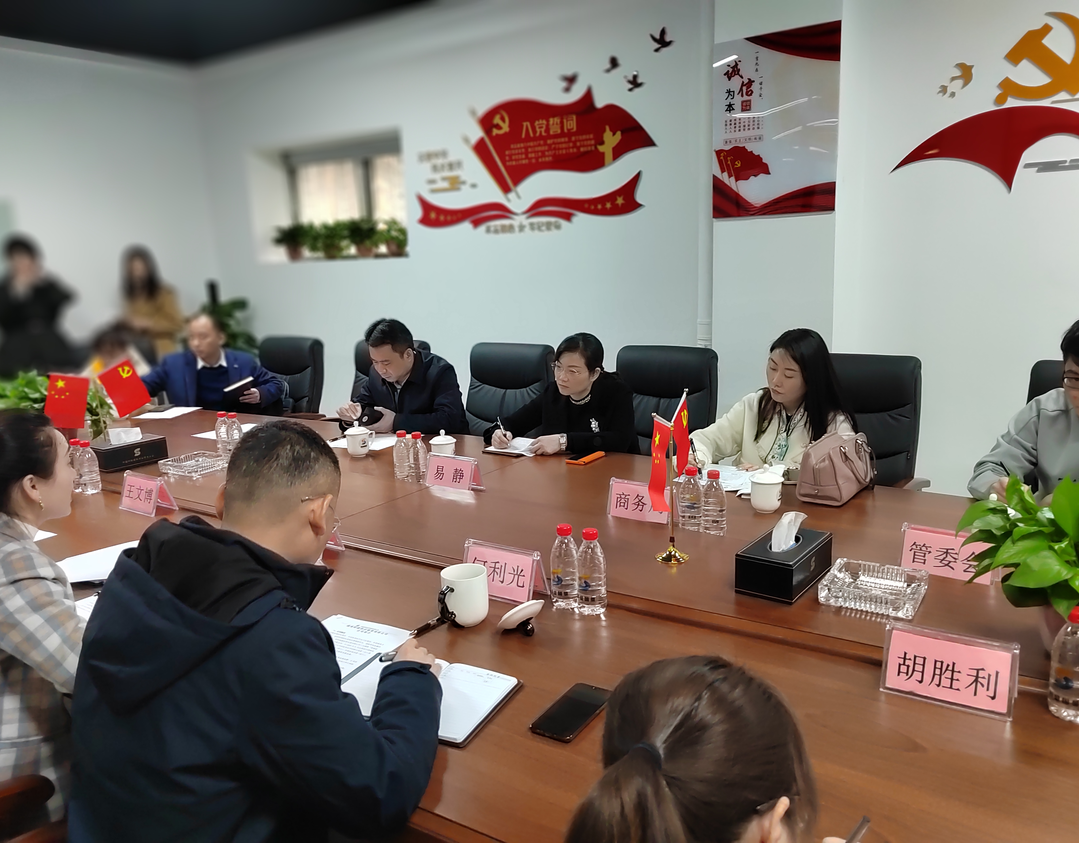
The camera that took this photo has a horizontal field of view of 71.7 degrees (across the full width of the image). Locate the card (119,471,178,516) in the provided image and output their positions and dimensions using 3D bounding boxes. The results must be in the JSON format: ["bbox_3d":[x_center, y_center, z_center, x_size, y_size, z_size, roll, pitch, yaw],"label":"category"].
[{"bbox_3d":[-1.302,0.236,2.473,0.195,0.110,0.080,5,13,31],"label":"card"}]

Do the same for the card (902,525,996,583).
[{"bbox_3d":[0.948,0.296,1.729,0.195,0.103,0.080,6,13,38],"label":"card"}]

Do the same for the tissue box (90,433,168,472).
[{"bbox_3d":[-1.745,0.133,3.172,0.134,0.088,0.268,5,13,32],"label":"tissue box"}]

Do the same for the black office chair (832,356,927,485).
[{"bbox_3d":[1.077,0.328,2.754,0.600,1.080,0.660,5,14,31],"label":"black office chair"}]

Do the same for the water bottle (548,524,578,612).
[{"bbox_3d":[0.057,0.318,1.658,0.063,0.183,0.063,-2,11,0],"label":"water bottle"}]

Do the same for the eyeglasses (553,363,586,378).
[{"bbox_3d":[0.152,-0.215,2.978,0.140,0.045,0.135,18,22,37],"label":"eyeglasses"}]

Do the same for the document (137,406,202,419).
[{"bbox_3d":[-2.008,-0.049,4.064,0.215,0.004,0.295,0,12,12],"label":"document"}]

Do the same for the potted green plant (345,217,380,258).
[{"bbox_3d":[-1.305,-1.357,5.521,0.255,0.305,0.247,5,14,30],"label":"potted green plant"}]

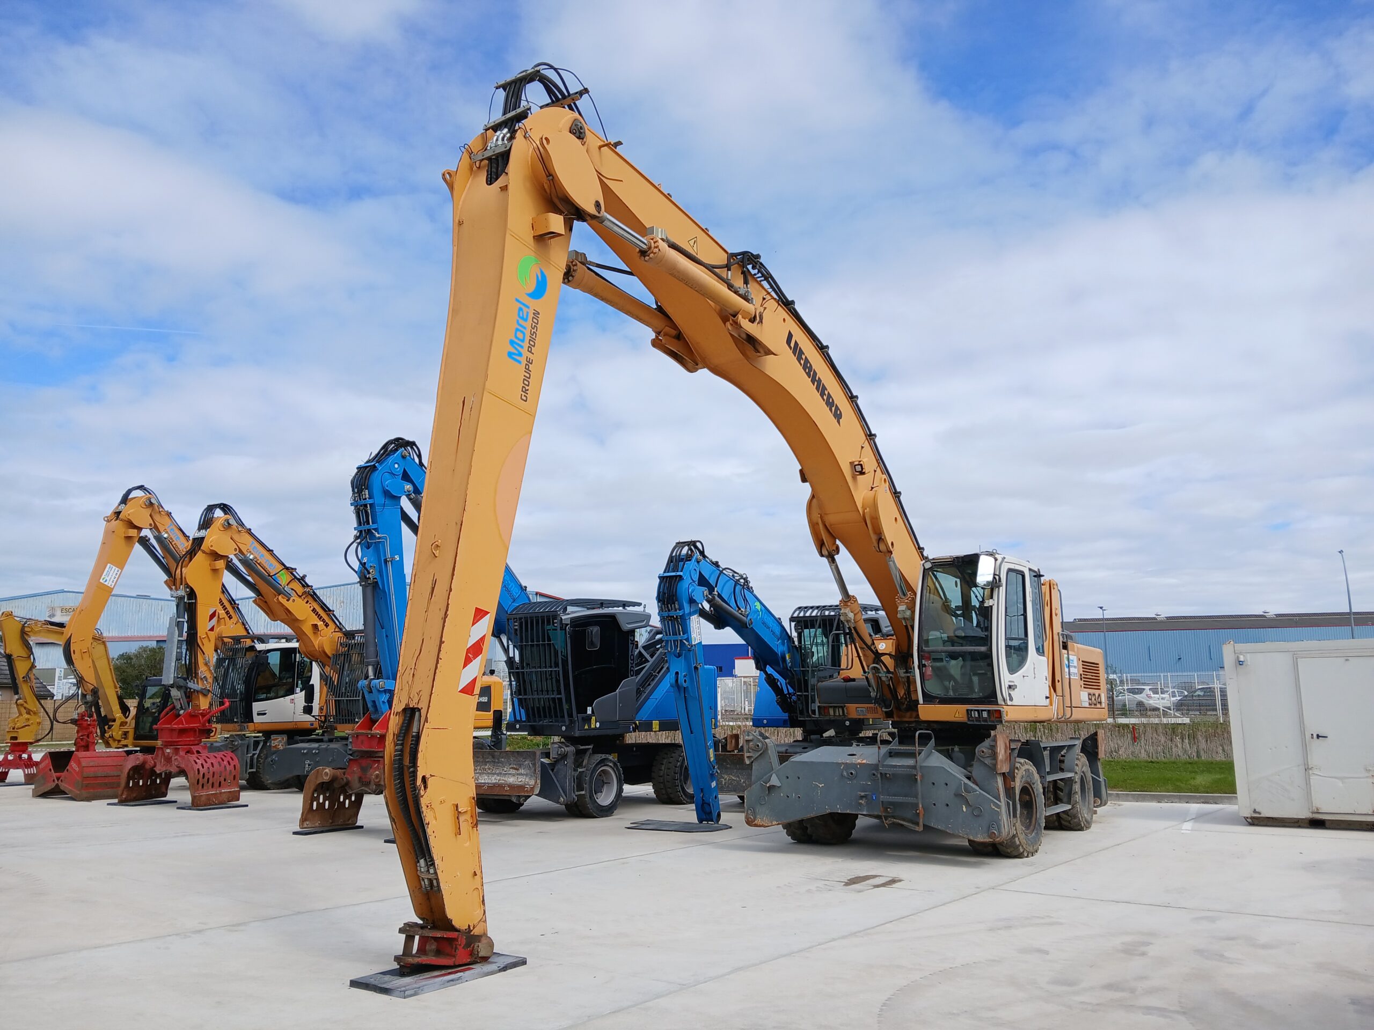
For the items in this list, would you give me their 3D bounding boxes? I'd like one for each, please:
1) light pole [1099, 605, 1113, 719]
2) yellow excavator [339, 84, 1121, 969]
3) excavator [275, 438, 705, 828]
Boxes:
[{"bbox_3d":[28.152,9.885,69.383,0.650,7.439,0.400,2,-11,-11],"label":"light pole"},{"bbox_3d":[1.892,0.456,11.779,2.980,6.700,12.450,-7,-13,33],"label":"yellow excavator"},{"bbox_3d":[-2.395,2.065,17.226,2.550,5.600,7.400,-7,-13,32],"label":"excavator"}]

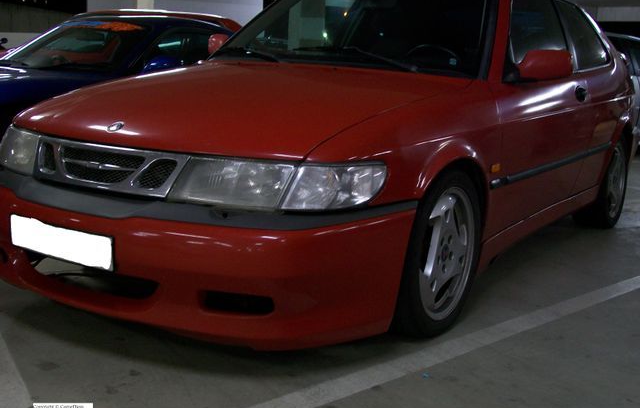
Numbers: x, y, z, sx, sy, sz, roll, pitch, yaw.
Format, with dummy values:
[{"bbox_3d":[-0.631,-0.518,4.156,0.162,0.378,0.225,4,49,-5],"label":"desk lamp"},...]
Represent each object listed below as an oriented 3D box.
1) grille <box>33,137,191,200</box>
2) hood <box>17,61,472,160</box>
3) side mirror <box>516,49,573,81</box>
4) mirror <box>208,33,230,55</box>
[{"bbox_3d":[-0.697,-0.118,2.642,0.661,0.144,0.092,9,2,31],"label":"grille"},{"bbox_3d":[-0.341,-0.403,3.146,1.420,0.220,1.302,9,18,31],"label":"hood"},{"bbox_3d":[0.945,-0.585,3.502,0.210,0.129,0.123,9,12,31],"label":"side mirror"},{"bbox_3d":[-0.508,-0.840,4.410,0.210,0.129,0.123,9,12,31],"label":"mirror"}]

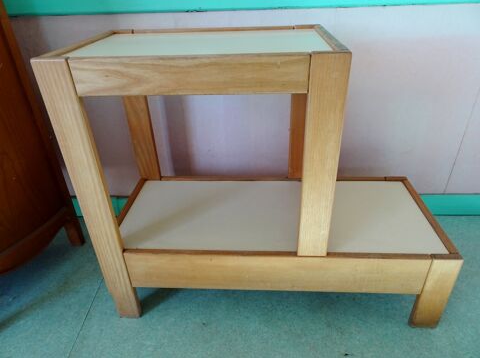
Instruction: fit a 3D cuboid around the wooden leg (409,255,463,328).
[{"bbox_3d":[0.473,0.279,0.814,0.065,0.240,0.021,0,31,5],"label":"wooden leg"}]

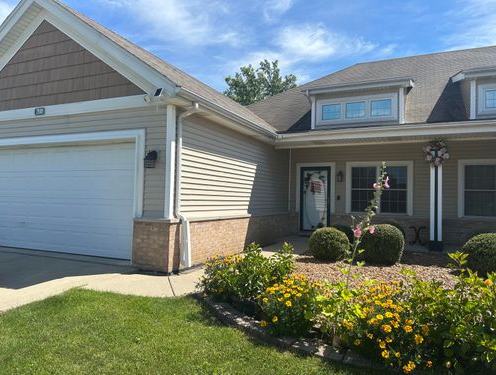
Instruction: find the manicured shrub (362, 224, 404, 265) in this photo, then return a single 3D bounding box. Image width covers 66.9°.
[{"bbox_3d":[2.607,1.087,7.225,0.820,0.760,0.820,0,-2,24],"label":"manicured shrub"}]

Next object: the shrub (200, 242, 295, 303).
[{"bbox_3d":[-0.006,1.054,4.880,1.200,0.680,0.950,1,-2,0],"label":"shrub"}]

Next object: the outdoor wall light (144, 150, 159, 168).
[{"bbox_3d":[-1.642,-0.472,6.284,0.180,0.310,0.190,0,-2,24],"label":"outdoor wall light"}]

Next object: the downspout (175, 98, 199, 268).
[{"bbox_3d":[-1.012,-0.042,6.315,0.420,2.750,0.170,0,-2,24],"label":"downspout"}]

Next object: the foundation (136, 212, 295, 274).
[{"bbox_3d":[-0.325,1.092,9.243,0.820,0.860,6.480,0,-2,24],"label":"foundation"}]

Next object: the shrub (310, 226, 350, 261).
[{"bbox_3d":[1.659,1.122,7.642,0.850,0.680,0.850,0,-2,24],"label":"shrub"}]

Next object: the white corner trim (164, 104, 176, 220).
[{"bbox_3d":[-1.287,-0.438,6.254,0.105,1.870,0.100,0,-2,24],"label":"white corner trim"}]

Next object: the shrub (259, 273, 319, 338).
[{"bbox_3d":[0.412,1.122,3.729,0.600,0.520,0.550,1,-2,0],"label":"shrub"}]

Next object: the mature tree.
[{"bbox_3d":[1.008,-3.622,28.129,6.500,11.670,6.500,1,-2,0],"label":"mature tree"}]

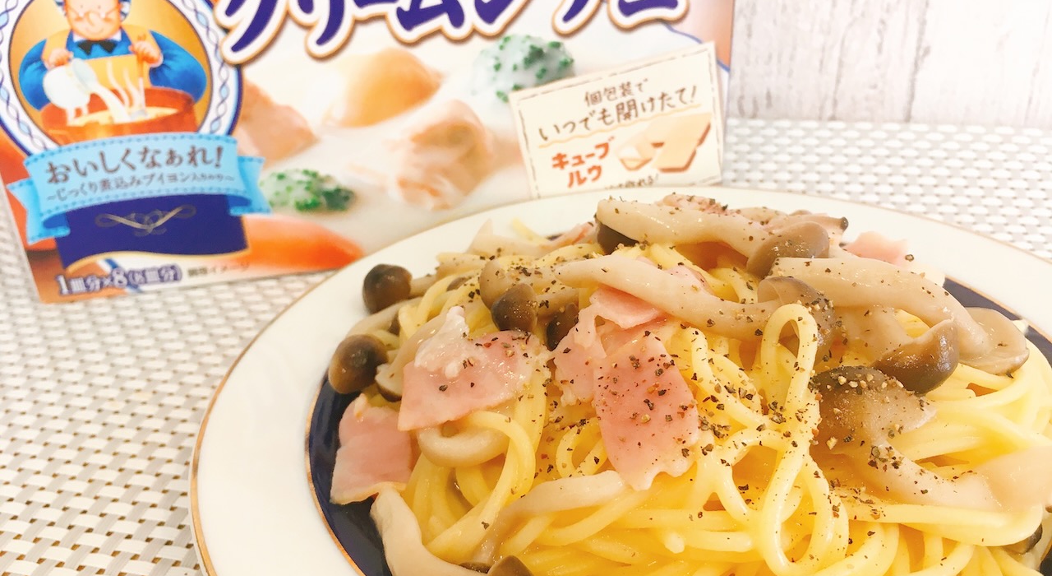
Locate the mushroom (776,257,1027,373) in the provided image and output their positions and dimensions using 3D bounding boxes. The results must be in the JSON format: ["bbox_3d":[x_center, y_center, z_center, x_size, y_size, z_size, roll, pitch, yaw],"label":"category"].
[{"bbox_3d":[0.058,0.004,0.138,0.039,0.011,0.010,17,28,-4],"label":"mushroom"}]

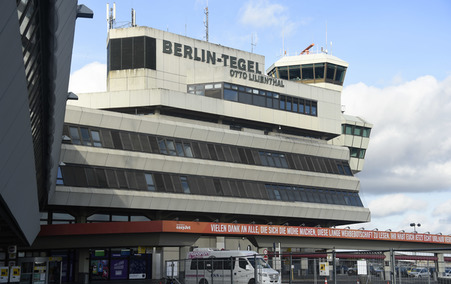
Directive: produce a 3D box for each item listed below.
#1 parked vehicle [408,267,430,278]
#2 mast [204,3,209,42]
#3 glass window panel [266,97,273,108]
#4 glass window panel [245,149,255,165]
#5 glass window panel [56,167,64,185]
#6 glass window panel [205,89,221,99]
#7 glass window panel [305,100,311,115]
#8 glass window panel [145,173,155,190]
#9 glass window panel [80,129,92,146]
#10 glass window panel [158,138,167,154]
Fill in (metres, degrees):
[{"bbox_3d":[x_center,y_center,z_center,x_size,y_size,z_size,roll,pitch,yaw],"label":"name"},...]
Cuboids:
[{"bbox_3d":[26.815,18.047,107.000,1.780,1.500,4.250,-7,-11,34],"label":"parked vehicle"},{"bbox_3d":[-2.438,-15.482,101.034,0.450,5.600,0.450,8,-12,-42],"label":"mast"},{"bbox_3d":[5.571,-4.881,97.254,0.949,1.247,0.100,8,-12,-42],"label":"glass window panel"},{"bbox_3d":[2.789,1.685,90.203,1.100,2.200,0.100,8,-31,-43],"label":"glass window panel"},{"bbox_3d":[-15.101,2.978,70.048,0.966,1.768,0.100,8,-32,-43],"label":"glass window panel"},{"bbox_3d":[-1.460,-5.634,92.336,1.928,1.278,0.100,-3,-10,16],"label":"glass window panel"},{"bbox_3d":[10.615,-4.466,100.468,1.000,1.850,0.100,8,-12,-43],"label":"glass window panel"},{"bbox_3d":[-7.776,4.042,79.411,1.000,2.150,0.100,8,-31,-43],"label":"glass window panel"},{"bbox_3d":[-13.176,-0.490,73.250,0.989,1.773,0.100,8,-32,-43],"label":"glass window panel"},{"bbox_3d":[-6.844,0.486,84.301,0.800,1.942,0.100,8,-35,-41],"label":"glass window panel"}]

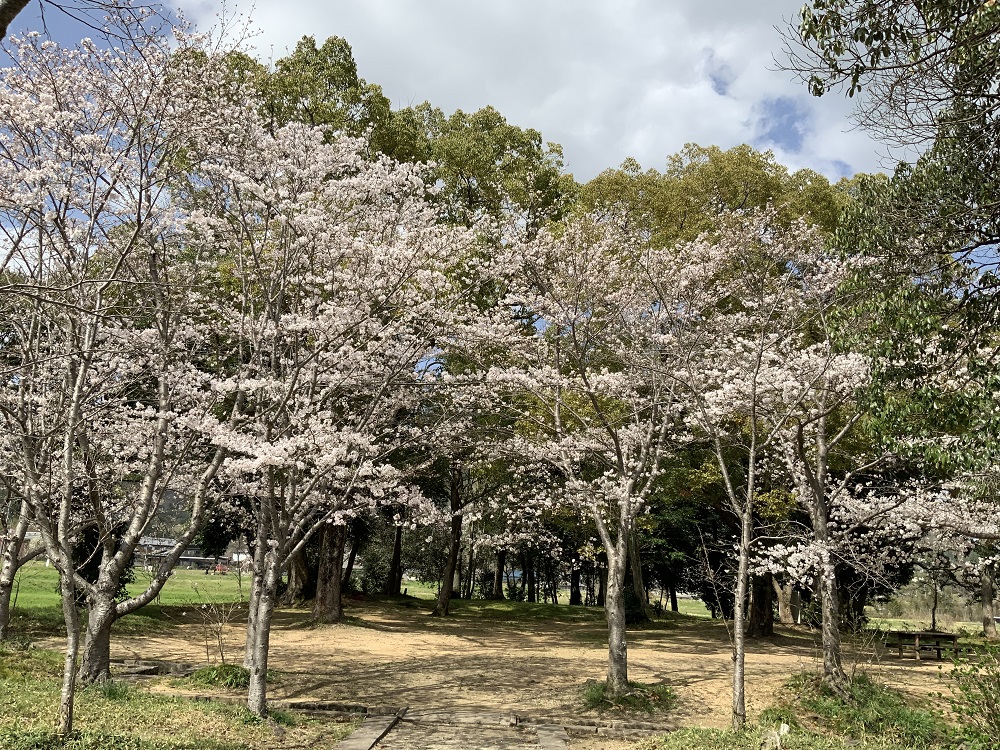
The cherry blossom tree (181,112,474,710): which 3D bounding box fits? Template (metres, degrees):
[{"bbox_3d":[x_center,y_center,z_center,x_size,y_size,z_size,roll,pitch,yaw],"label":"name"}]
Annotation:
[{"bbox_3d":[-2.663,0.419,13.532,4.600,9.519,4.300,0,-13,0],"label":"cherry blossom tree"}]

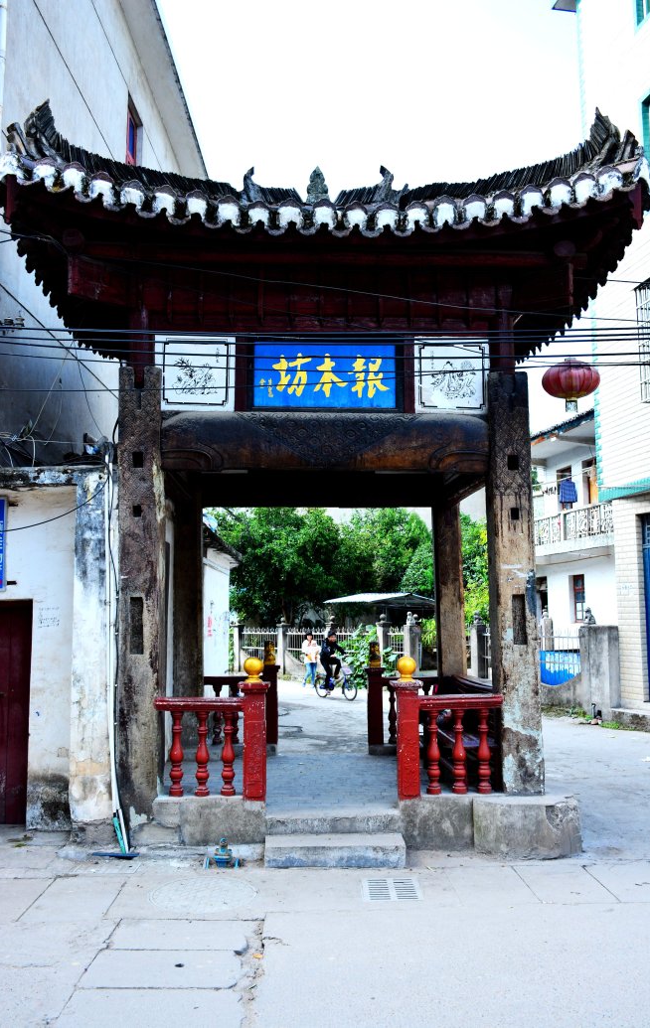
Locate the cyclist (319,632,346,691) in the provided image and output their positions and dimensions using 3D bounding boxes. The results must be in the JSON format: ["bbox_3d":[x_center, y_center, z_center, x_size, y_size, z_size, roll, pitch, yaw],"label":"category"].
[{"bbox_3d":[0.176,3.498,20.228,0.460,1.400,0.660,6,-10,-40],"label":"cyclist"}]

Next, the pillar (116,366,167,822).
[{"bbox_3d":[-1.451,0.592,6.874,0.320,3.545,0.350,-1,-7,-1],"label":"pillar"}]

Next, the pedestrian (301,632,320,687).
[{"bbox_3d":[-0.388,4.066,23.873,0.500,1.529,0.400,0,-7,-1],"label":"pedestrian"}]

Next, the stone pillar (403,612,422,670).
[{"bbox_3d":[2.587,3.897,25.209,0.360,1.994,0.360,6,-10,-42],"label":"stone pillar"}]

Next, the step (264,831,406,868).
[{"bbox_3d":[0.071,2.427,6.182,0.977,0.137,0.380,0,-7,-1],"label":"step"}]

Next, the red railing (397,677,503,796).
[{"bbox_3d":[0.980,1.778,6.817,0.862,0.919,0.220,0,-7,-2],"label":"red railing"}]

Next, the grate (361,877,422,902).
[{"bbox_3d":[0.427,2.423,5.499,0.372,0.030,0.476,0,-7,-1],"label":"grate"}]

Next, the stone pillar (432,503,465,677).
[{"bbox_3d":[1.536,1.293,10.388,0.300,2.854,0.300,0,-7,-2],"label":"stone pillar"}]

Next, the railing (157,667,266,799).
[{"bbox_3d":[-0.895,1.786,6.817,0.889,0.919,0.220,0,-7,-2],"label":"railing"}]

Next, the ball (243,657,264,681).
[{"bbox_3d":[-0.568,1.254,6.884,0.160,0.202,0.160,0,-7,-2],"label":"ball"}]

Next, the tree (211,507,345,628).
[{"bbox_3d":[-1.662,2.628,32.906,4.975,6.624,5.000,0,-7,-1],"label":"tree"}]

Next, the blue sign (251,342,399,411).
[{"bbox_3d":[0.003,-1.136,7.077,1.175,0.565,0.040,0,-7,-1],"label":"blue sign"}]

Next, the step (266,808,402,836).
[{"bbox_3d":[0.067,2.352,6.550,1.008,0.118,0.330,0,-7,-1],"label":"step"}]

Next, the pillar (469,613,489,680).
[{"bbox_3d":[4.242,3.657,23.525,0.360,1.928,0.360,6,-10,-42],"label":"pillar"}]

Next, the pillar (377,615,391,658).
[{"bbox_3d":[1.764,4.035,25.998,0.360,1.967,0.360,-7,-10,42],"label":"pillar"}]

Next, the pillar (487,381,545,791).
[{"bbox_3d":[1.530,0.510,6.955,0.315,3.348,0.350,0,-7,-1],"label":"pillar"}]

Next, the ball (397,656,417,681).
[{"bbox_3d":[0.643,1.214,6.707,0.155,0.190,0.155,0,-7,0],"label":"ball"}]

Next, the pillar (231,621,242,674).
[{"bbox_3d":[-3.142,4.826,31.142,0.360,1.874,0.360,-6,-9,38],"label":"pillar"}]

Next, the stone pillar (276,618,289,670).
[{"bbox_3d":[-1.430,4.533,29.364,0.360,1.936,0.360,-6,-9,38],"label":"stone pillar"}]

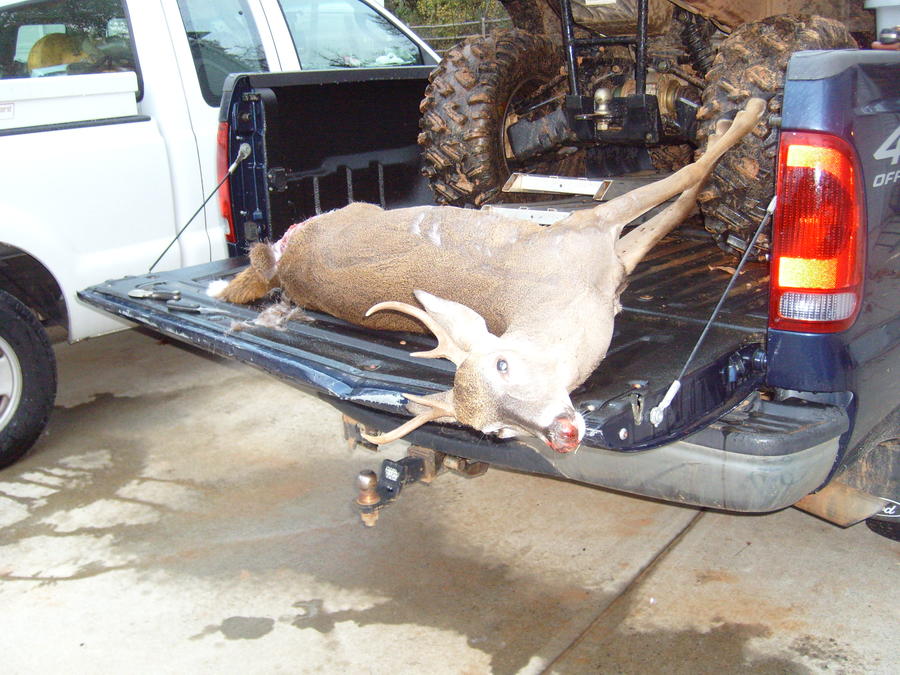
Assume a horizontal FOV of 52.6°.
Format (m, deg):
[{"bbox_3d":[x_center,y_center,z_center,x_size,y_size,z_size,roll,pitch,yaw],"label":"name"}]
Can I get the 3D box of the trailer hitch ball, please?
[{"bbox_3d":[-0.195,0.381,2.177,0.059,0.138,0.059,-2,16,1],"label":"trailer hitch ball"}]

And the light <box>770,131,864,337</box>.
[{"bbox_3d":[0.665,-0.181,1.618,0.142,0.366,0.125,13,22,41],"label":"light"}]

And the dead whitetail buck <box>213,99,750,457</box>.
[{"bbox_3d":[0.066,-0.234,1.994,1.120,0.520,1.220,-16,22,-40],"label":"dead whitetail buck"}]

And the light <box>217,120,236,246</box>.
[{"bbox_3d":[-0.667,-0.482,2.808,0.142,0.366,0.125,13,22,41],"label":"light"}]

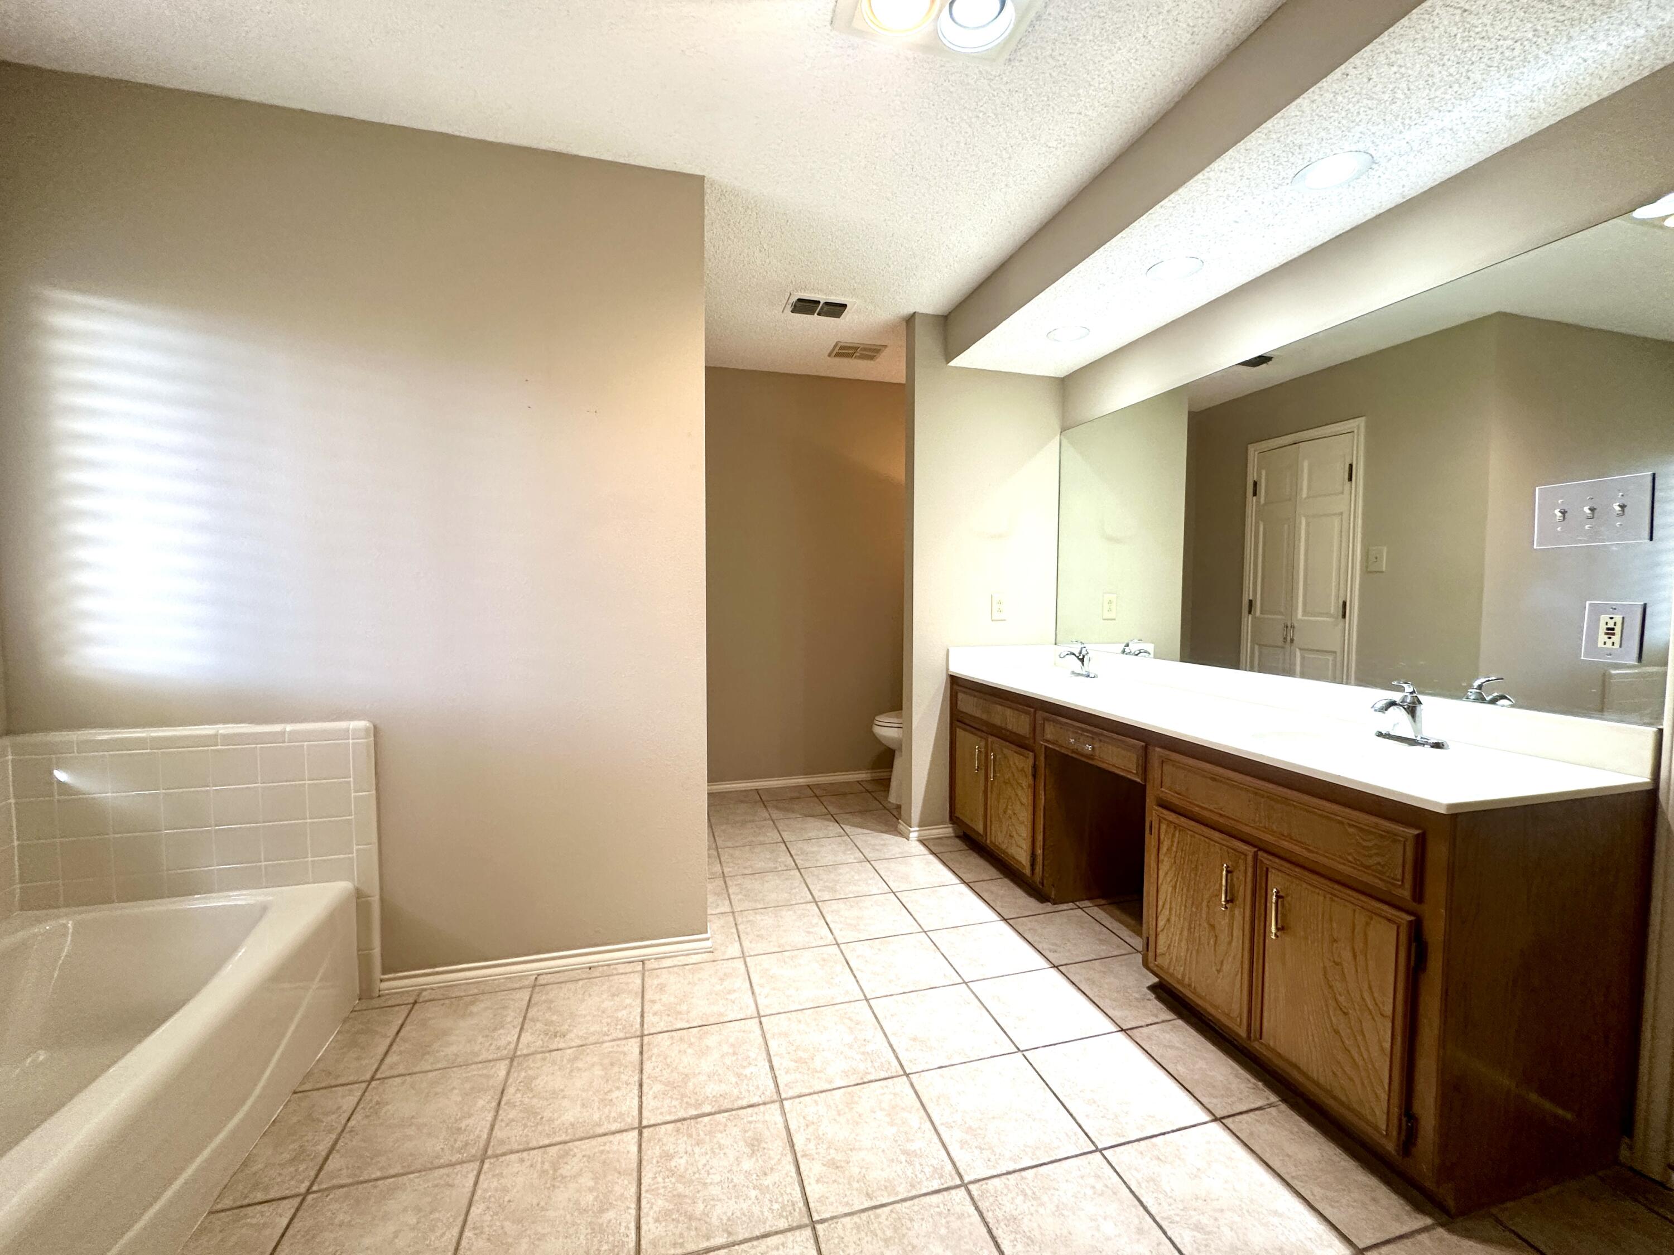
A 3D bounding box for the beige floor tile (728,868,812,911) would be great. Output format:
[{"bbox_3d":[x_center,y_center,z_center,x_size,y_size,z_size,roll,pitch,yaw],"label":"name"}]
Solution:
[{"bbox_3d":[-0.270,1.037,2.668,0.304,0.010,0.307,-1,3,-15],"label":"beige floor tile"}]

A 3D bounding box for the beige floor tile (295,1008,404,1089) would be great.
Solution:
[{"bbox_3d":[-1.236,1.085,1.752,0.154,0.010,0.307,-1,3,-15],"label":"beige floor tile"}]

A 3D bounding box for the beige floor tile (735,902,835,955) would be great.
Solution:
[{"bbox_3d":[-0.189,1.053,2.369,0.305,0.010,0.305,-1,3,-15],"label":"beige floor tile"}]

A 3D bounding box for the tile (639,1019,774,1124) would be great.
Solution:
[{"bbox_3d":[-0.324,1.105,1.695,0.306,0.010,0.306,-1,4,-15],"label":"tile"}]

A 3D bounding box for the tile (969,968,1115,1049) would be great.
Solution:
[{"bbox_3d":[0.580,1.081,1.929,0.305,0.010,0.305,-1,3,-15],"label":"tile"}]

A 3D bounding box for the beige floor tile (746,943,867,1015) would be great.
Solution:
[{"bbox_3d":[-0.104,1.082,2.082,0.306,0.010,0.306,-1,4,-15],"label":"beige floor tile"}]

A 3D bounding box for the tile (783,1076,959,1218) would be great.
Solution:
[{"bbox_3d":[0.064,1.120,1.476,0.306,0.010,0.306,-1,4,-15],"label":"tile"}]

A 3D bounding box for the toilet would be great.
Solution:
[{"bbox_3d":[0.554,0.589,3.844,0.740,0.770,0.430,-1,4,-15],"label":"toilet"}]

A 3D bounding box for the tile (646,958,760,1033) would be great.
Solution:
[{"bbox_3d":[-0.406,1.075,1.984,0.305,0.010,0.305,-1,3,-15],"label":"tile"}]

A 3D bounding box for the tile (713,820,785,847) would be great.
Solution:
[{"bbox_3d":[-0.437,1.002,3.274,0.304,0.010,0.307,-1,3,-15],"label":"tile"}]

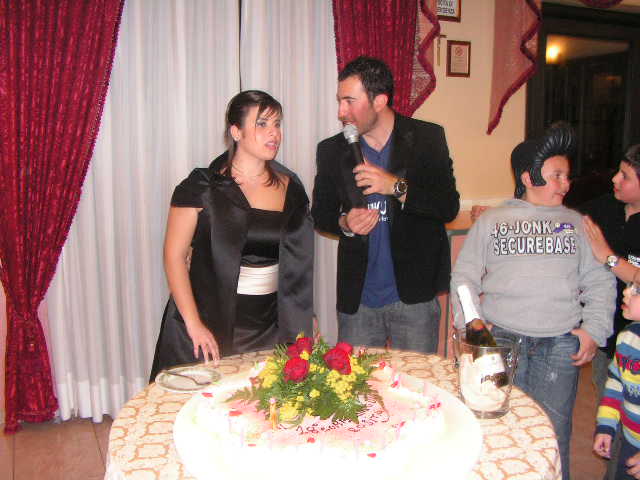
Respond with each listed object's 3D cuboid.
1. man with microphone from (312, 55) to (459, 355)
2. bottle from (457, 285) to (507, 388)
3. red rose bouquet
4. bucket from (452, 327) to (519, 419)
[{"bbox_3d":[0.235,0.256,2.427,0.540,1.800,0.420,1,9,7],"label":"man with microphone"},{"bbox_3d":[0.427,0.273,1.792,0.086,0.300,0.086,-17,8,8],"label":"bottle"},{"bbox_3d":[-0.036,0.341,1.671,0.370,0.160,0.300,0,9,0],"label":"red rose bouquet"},{"bbox_3d":[0.440,0.357,1.810,0.172,0.206,0.168,0,9,0],"label":"bucket"}]

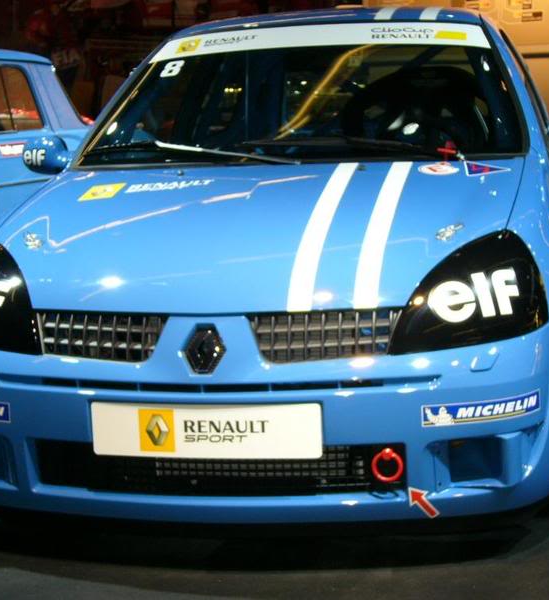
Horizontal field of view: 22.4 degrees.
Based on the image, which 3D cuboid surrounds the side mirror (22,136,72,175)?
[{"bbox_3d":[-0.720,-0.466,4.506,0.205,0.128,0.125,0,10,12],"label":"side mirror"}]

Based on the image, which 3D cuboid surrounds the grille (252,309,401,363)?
[{"bbox_3d":[0.106,0.079,3.019,0.310,0.103,0.070,-2,10,3],"label":"grille"}]

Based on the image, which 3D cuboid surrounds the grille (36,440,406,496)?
[{"bbox_3d":[-0.134,0.378,3.124,0.850,0.115,0.070,0,10,12],"label":"grille"}]

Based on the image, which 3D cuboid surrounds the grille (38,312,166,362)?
[{"bbox_3d":[-0.394,0.082,3.123,0.305,0.103,0.070,1,11,21],"label":"grille"}]

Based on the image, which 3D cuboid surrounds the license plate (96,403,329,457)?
[{"bbox_3d":[-0.151,0.287,3.045,0.520,0.118,0.020,0,10,12],"label":"license plate"}]

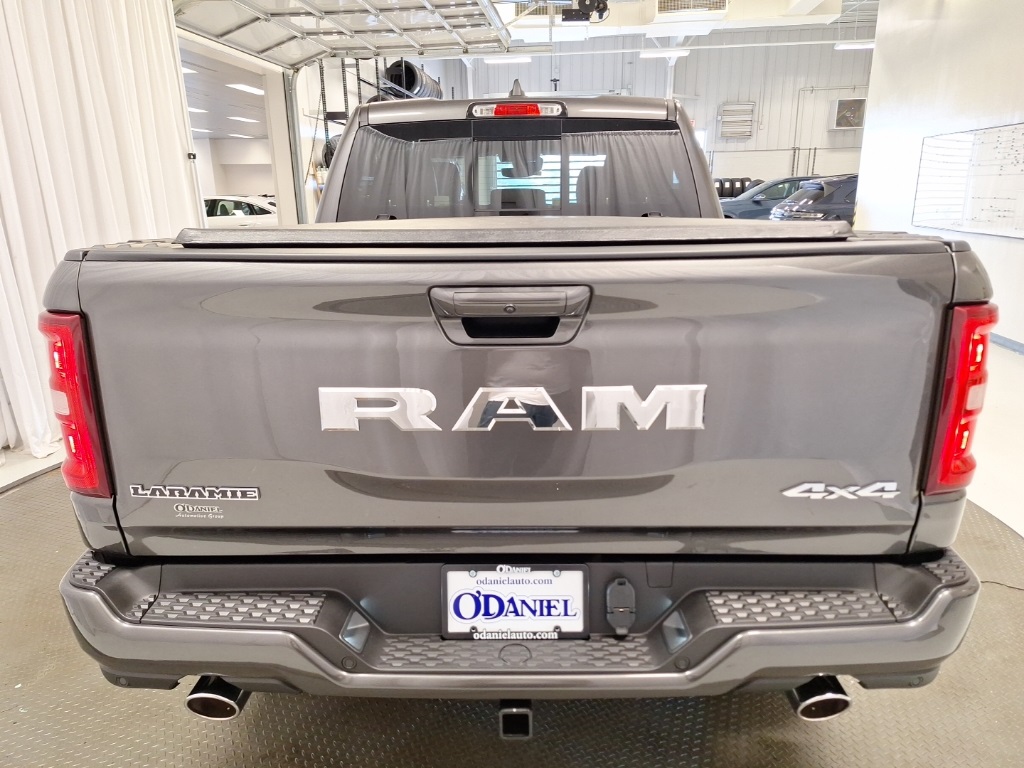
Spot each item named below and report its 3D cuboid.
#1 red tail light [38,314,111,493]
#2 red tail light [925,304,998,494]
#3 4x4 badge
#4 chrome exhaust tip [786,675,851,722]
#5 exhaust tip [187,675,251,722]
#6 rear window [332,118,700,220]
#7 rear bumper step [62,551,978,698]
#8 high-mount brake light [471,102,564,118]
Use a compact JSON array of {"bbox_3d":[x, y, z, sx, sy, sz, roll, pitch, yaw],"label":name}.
[{"bbox_3d":[-0.909,0.030,1.446,0.150,0.400,0.160,0,15,1],"label":"red tail light"},{"bbox_3d":[0.921,0.021,1.425,0.150,0.400,0.160,0,15,1],"label":"red tail light"},{"bbox_3d":[0.665,0.218,1.375,0.234,0.039,0.012,0,15,1],"label":"4x4 badge"},{"bbox_3d":[0.662,0.666,1.518,0.120,0.110,0.200,0,15,1],"label":"chrome exhaust tip"},{"bbox_3d":[-0.639,0.670,1.532,0.120,0.110,0.200,0,15,1],"label":"exhaust tip"},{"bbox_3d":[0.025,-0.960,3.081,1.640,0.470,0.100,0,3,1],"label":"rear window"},{"bbox_3d":[0.010,0.511,1.483,1.954,0.285,0.330,0,15,1],"label":"rear bumper step"},{"bbox_3d":[0.024,-1.225,3.042,0.430,0.069,0.060,0,15,1],"label":"high-mount brake light"}]

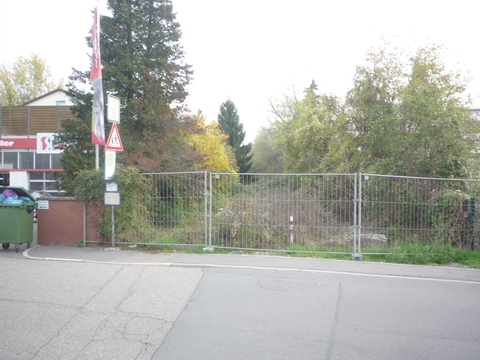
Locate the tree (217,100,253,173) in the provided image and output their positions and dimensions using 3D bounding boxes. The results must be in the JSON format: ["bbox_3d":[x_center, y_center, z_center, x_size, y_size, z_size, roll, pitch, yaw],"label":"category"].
[{"bbox_3d":[-0.766,-2.705,40.000,3.800,9.000,3.800,0,-1,0],"label":"tree"}]

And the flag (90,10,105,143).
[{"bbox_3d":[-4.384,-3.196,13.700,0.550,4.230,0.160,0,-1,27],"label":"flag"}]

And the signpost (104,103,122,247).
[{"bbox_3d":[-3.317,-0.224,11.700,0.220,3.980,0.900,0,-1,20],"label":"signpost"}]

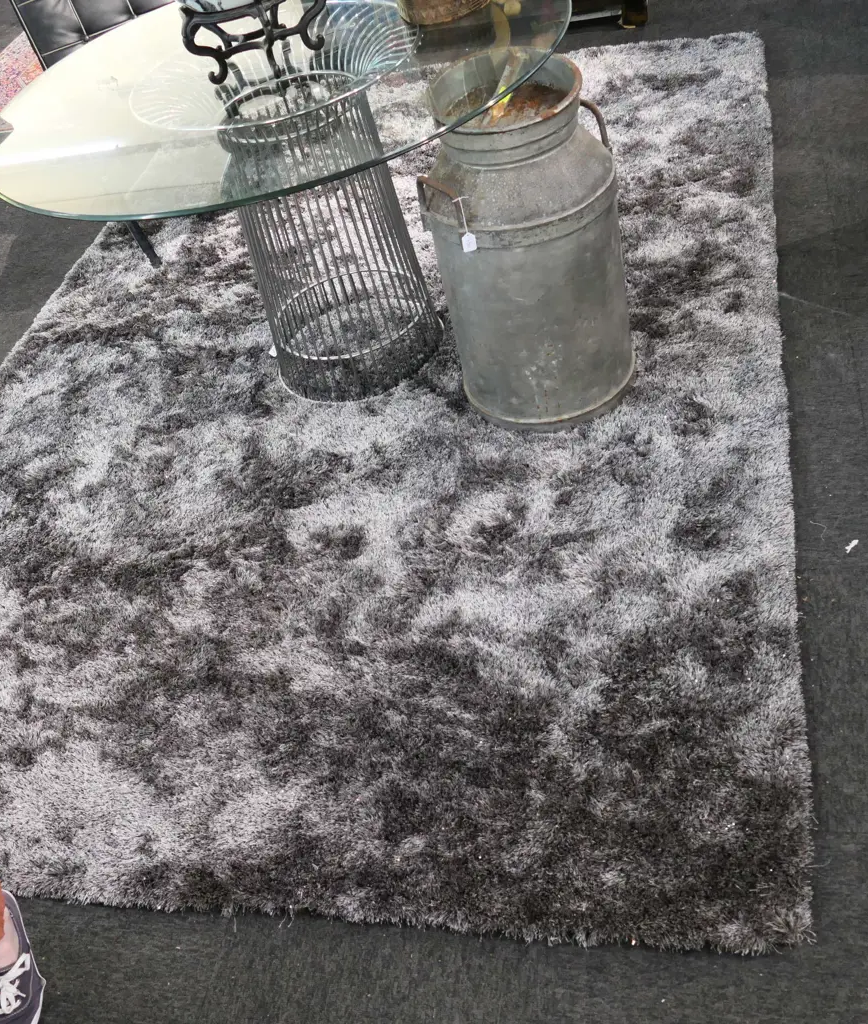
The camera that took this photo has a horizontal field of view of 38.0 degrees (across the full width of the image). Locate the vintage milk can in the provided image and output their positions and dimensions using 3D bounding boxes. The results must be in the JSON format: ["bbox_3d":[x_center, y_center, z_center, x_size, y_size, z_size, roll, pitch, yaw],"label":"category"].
[{"bbox_3d":[0.188,-0.522,2.498,0.407,0.667,0.385,-8,44,8],"label":"vintage milk can"}]

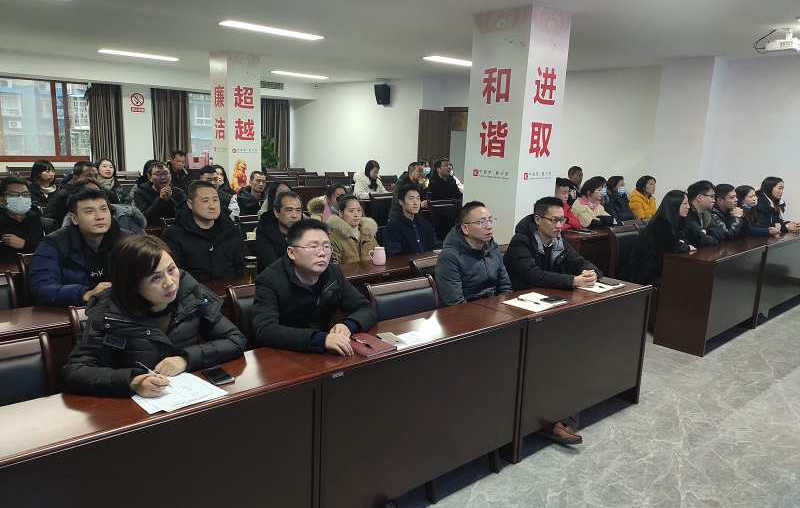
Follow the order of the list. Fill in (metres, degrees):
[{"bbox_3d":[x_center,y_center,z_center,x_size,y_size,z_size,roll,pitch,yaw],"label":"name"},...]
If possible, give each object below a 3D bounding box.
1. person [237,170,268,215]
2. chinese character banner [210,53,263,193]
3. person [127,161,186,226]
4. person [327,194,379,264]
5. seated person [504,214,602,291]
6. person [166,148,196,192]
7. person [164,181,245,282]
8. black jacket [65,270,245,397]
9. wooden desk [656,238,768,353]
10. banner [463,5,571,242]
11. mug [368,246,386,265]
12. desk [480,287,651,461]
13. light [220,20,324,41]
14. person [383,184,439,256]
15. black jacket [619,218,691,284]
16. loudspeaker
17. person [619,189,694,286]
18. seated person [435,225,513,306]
[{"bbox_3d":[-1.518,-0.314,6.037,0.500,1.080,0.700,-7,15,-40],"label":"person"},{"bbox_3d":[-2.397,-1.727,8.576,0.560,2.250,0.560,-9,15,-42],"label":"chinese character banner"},{"bbox_3d":[-2.256,-0.198,5.628,0.780,1.350,0.560,12,15,42],"label":"person"},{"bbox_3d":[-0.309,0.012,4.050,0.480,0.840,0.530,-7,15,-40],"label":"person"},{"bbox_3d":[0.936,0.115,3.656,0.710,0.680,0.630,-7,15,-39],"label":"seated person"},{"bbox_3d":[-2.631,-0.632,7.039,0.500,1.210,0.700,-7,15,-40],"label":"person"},{"bbox_3d":[-1.179,0.226,3.639,0.800,1.340,0.600,12,15,42],"label":"person"},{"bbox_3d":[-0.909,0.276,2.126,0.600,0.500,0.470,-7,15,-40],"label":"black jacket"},{"bbox_3d":[2.710,0.340,4.998,1.191,0.775,0.390,-8,15,-41],"label":"wooden desk"},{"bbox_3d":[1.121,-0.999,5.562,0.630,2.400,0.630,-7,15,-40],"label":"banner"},{"bbox_3d":[-0.153,0.010,3.782,0.110,0.108,0.083,2,12,-2],"label":"mug"},{"bbox_3d":[0.964,0.608,3.423,1.185,0.775,0.390,-8,14,-38],"label":"desk"},{"bbox_3d":[-1.396,-2.486,6.444,1.200,0.060,0.300,-7,15,-40],"label":"light"},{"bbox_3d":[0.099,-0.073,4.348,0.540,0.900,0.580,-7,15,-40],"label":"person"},{"bbox_3d":[2.212,-0.037,5.058,0.500,0.640,0.660,-7,15,-40],"label":"black jacket"},{"bbox_3d":[-0.330,-2.999,10.881,0.300,0.410,0.270,11,26,38],"label":"loudspeaker"},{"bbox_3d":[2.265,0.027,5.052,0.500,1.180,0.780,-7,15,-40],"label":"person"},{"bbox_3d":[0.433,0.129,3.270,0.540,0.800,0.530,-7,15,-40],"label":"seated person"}]

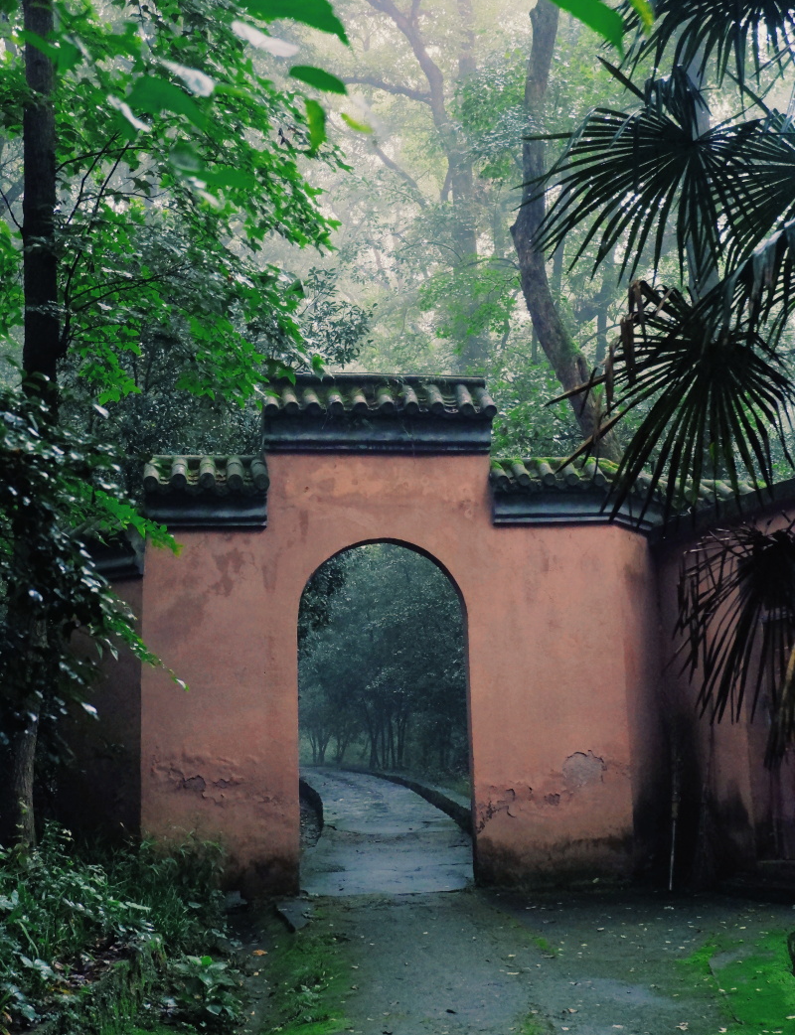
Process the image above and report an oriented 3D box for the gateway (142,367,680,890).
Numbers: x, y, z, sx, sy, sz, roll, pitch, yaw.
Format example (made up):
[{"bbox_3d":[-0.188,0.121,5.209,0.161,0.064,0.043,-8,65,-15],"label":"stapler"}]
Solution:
[{"bbox_3d":[0.071,1.014,14.601,4.926,4.835,0.950,0,-9,-3],"label":"gateway"}]

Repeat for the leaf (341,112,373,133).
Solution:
[{"bbox_3d":[-0.042,-0.406,1.600,0.042,0.008,0.020,32,-11,0],"label":"leaf"}]

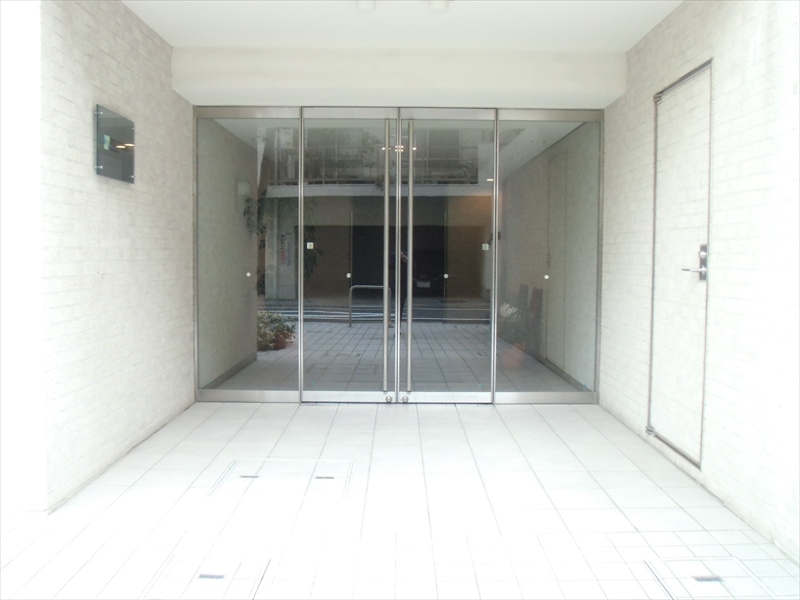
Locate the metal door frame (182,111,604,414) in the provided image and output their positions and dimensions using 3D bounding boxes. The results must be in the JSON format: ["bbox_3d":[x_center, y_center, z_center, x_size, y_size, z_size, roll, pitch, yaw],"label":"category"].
[{"bbox_3d":[-0.015,-0.325,5.894,3.140,2.280,0.120,0,4,0],"label":"metal door frame"}]

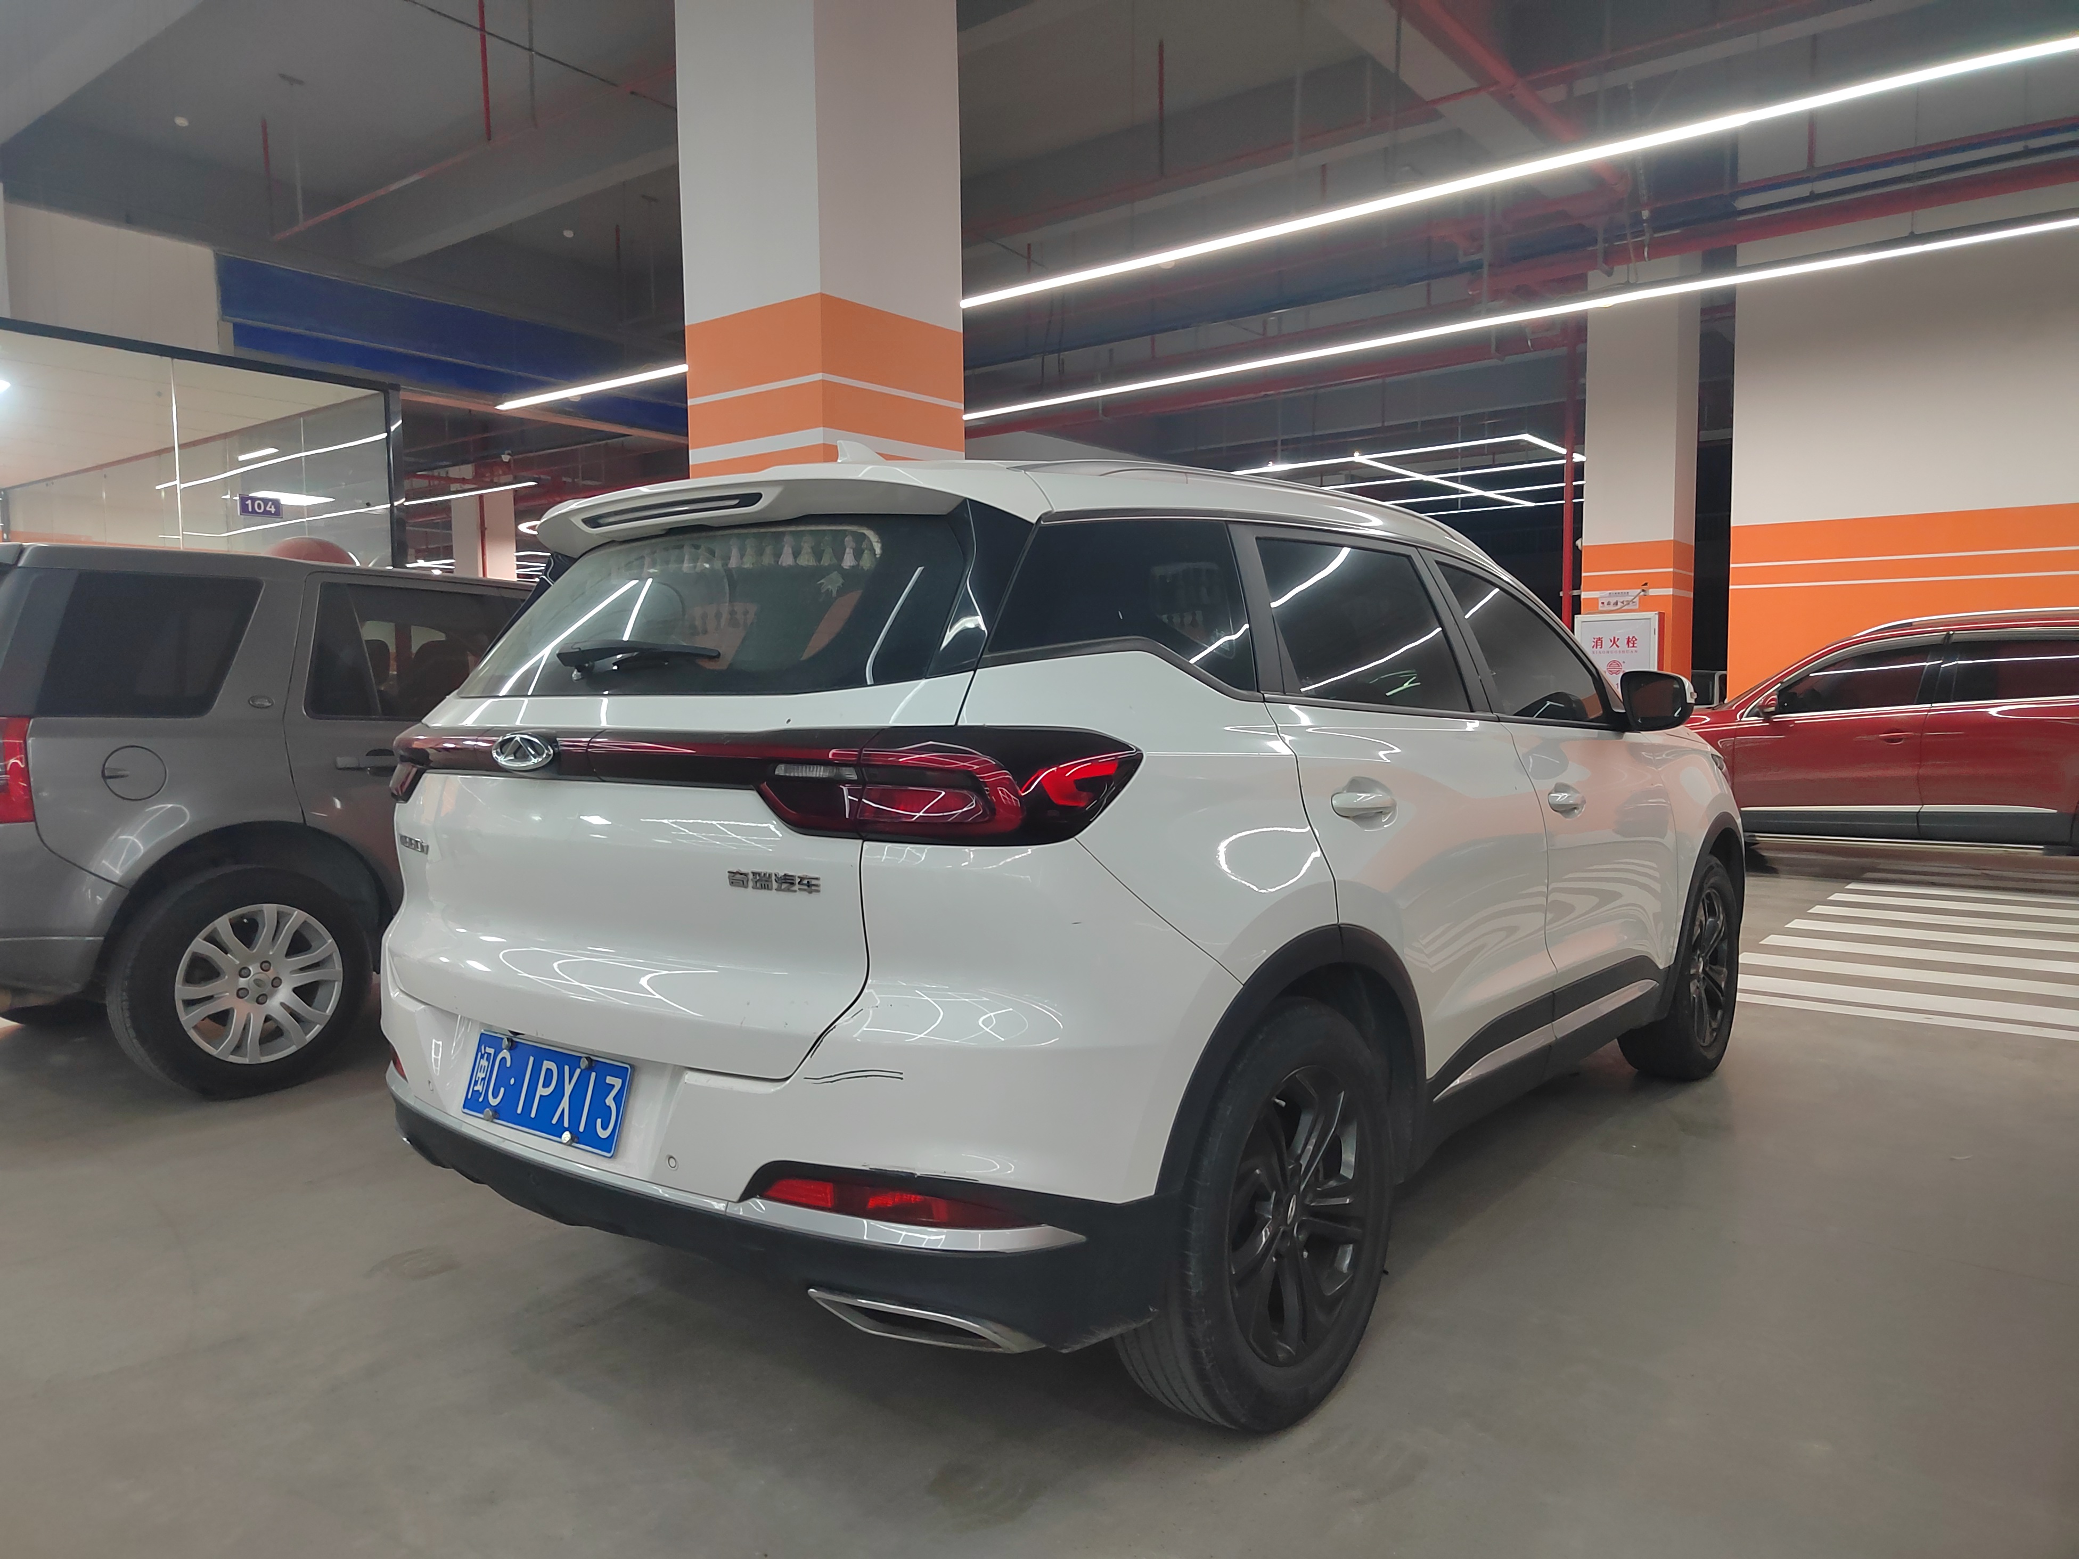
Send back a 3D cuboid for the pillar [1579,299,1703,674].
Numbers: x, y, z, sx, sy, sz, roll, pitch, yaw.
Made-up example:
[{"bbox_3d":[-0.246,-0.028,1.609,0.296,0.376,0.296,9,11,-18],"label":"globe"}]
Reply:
[{"bbox_3d":[5.659,-2.307,13.038,0.800,5.200,0.760,3,5,38],"label":"pillar"}]

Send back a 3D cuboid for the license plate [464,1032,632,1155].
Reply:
[{"bbox_3d":[-0.799,0.499,2.220,0.440,0.140,0.015,2,-12,39],"label":"license plate"}]

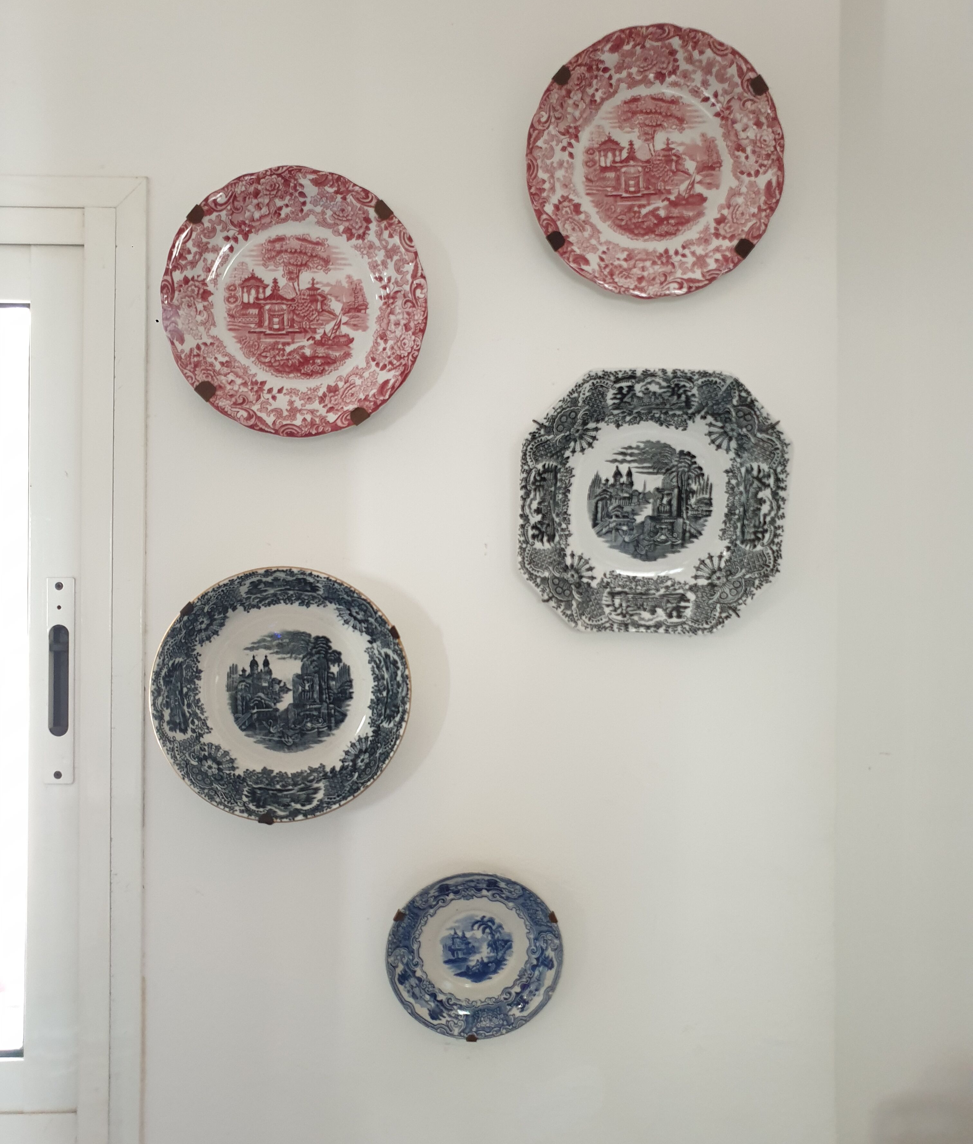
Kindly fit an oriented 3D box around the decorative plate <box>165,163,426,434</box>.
[{"bbox_3d":[-0.178,-0.252,0.917,0.250,0.250,0.028,0,6,-1],"label":"decorative plate"}]

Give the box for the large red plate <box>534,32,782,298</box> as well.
[{"bbox_3d":[0.159,-0.385,0.927,0.250,0.252,0.028,0,8,-1],"label":"large red plate"}]

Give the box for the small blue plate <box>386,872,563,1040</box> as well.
[{"bbox_3d":[-0.011,0.360,0.925,0.167,0.167,0.022,0,7,-1],"label":"small blue plate"}]

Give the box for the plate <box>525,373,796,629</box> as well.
[{"bbox_3d":[0.155,-0.067,0.918,0.251,0.250,0.030,0,7,-1],"label":"plate"}]

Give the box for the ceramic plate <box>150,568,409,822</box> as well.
[{"bbox_3d":[-0.188,0.110,0.912,0.239,0.239,0.042,0,7,-1],"label":"ceramic plate"}]

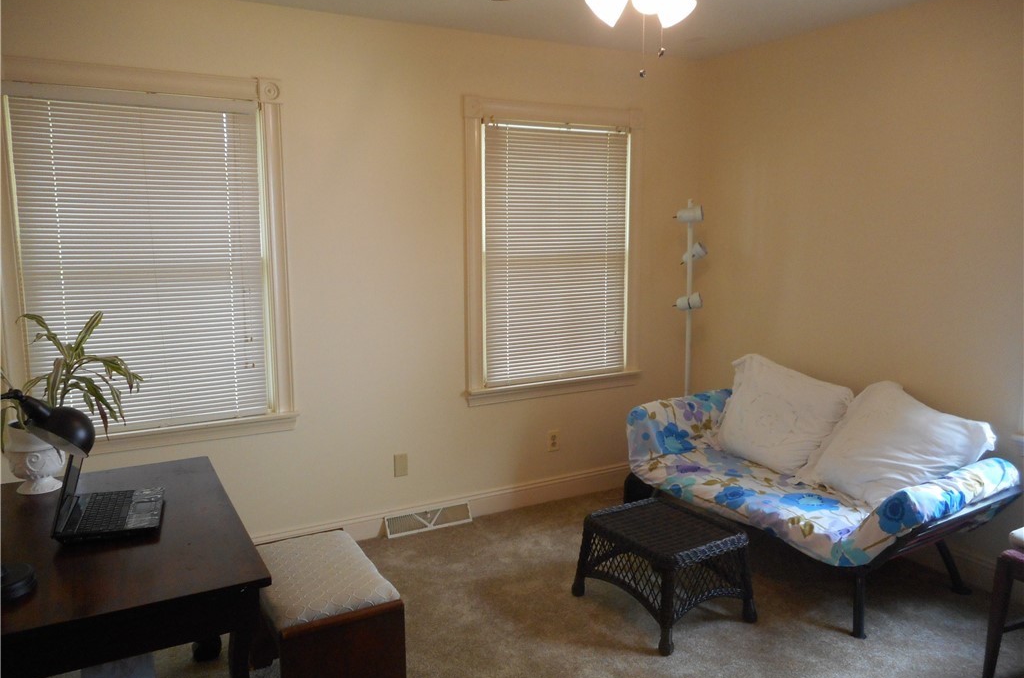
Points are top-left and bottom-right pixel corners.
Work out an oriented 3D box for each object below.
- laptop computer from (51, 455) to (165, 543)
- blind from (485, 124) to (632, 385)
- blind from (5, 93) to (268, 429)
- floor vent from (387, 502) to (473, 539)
[{"bbox_3d":[-1.078,0.370,1.988,0.240,0.250,0.325,-3,9,-17],"label":"laptop computer"},{"bbox_3d":[0.253,-0.446,3.914,0.875,1.326,0.045,-5,10,-28],"label":"blind"},{"bbox_3d":[-1.463,-0.306,2.994,0.875,1.326,0.045,-5,10,-28],"label":"blind"},{"bbox_3d":[-0.407,0.911,3.726,0.450,0.110,0.060,-5,10,-28],"label":"floor vent"}]

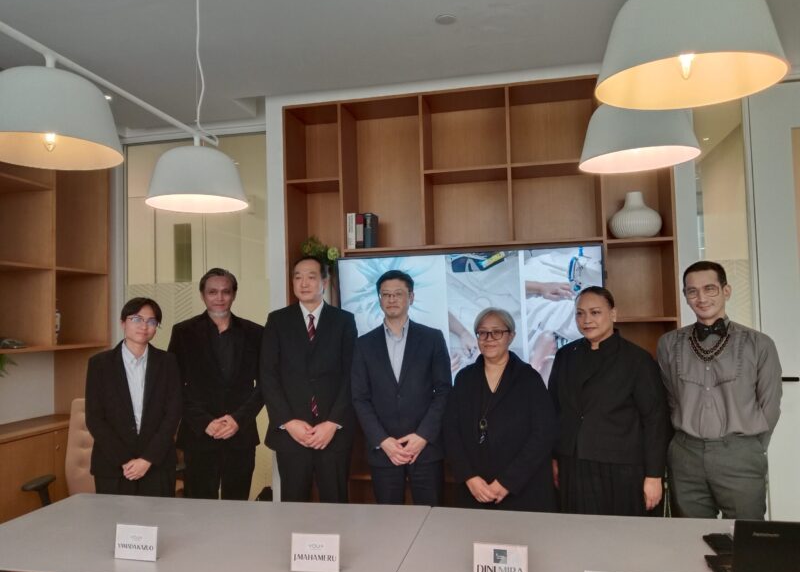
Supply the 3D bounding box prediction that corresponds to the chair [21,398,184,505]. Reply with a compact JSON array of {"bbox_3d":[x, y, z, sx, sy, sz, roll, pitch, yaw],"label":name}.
[{"bbox_3d":[-1.567,1.162,3.230,0.690,1.070,0.650,-1,-3,-6],"label":"chair"}]

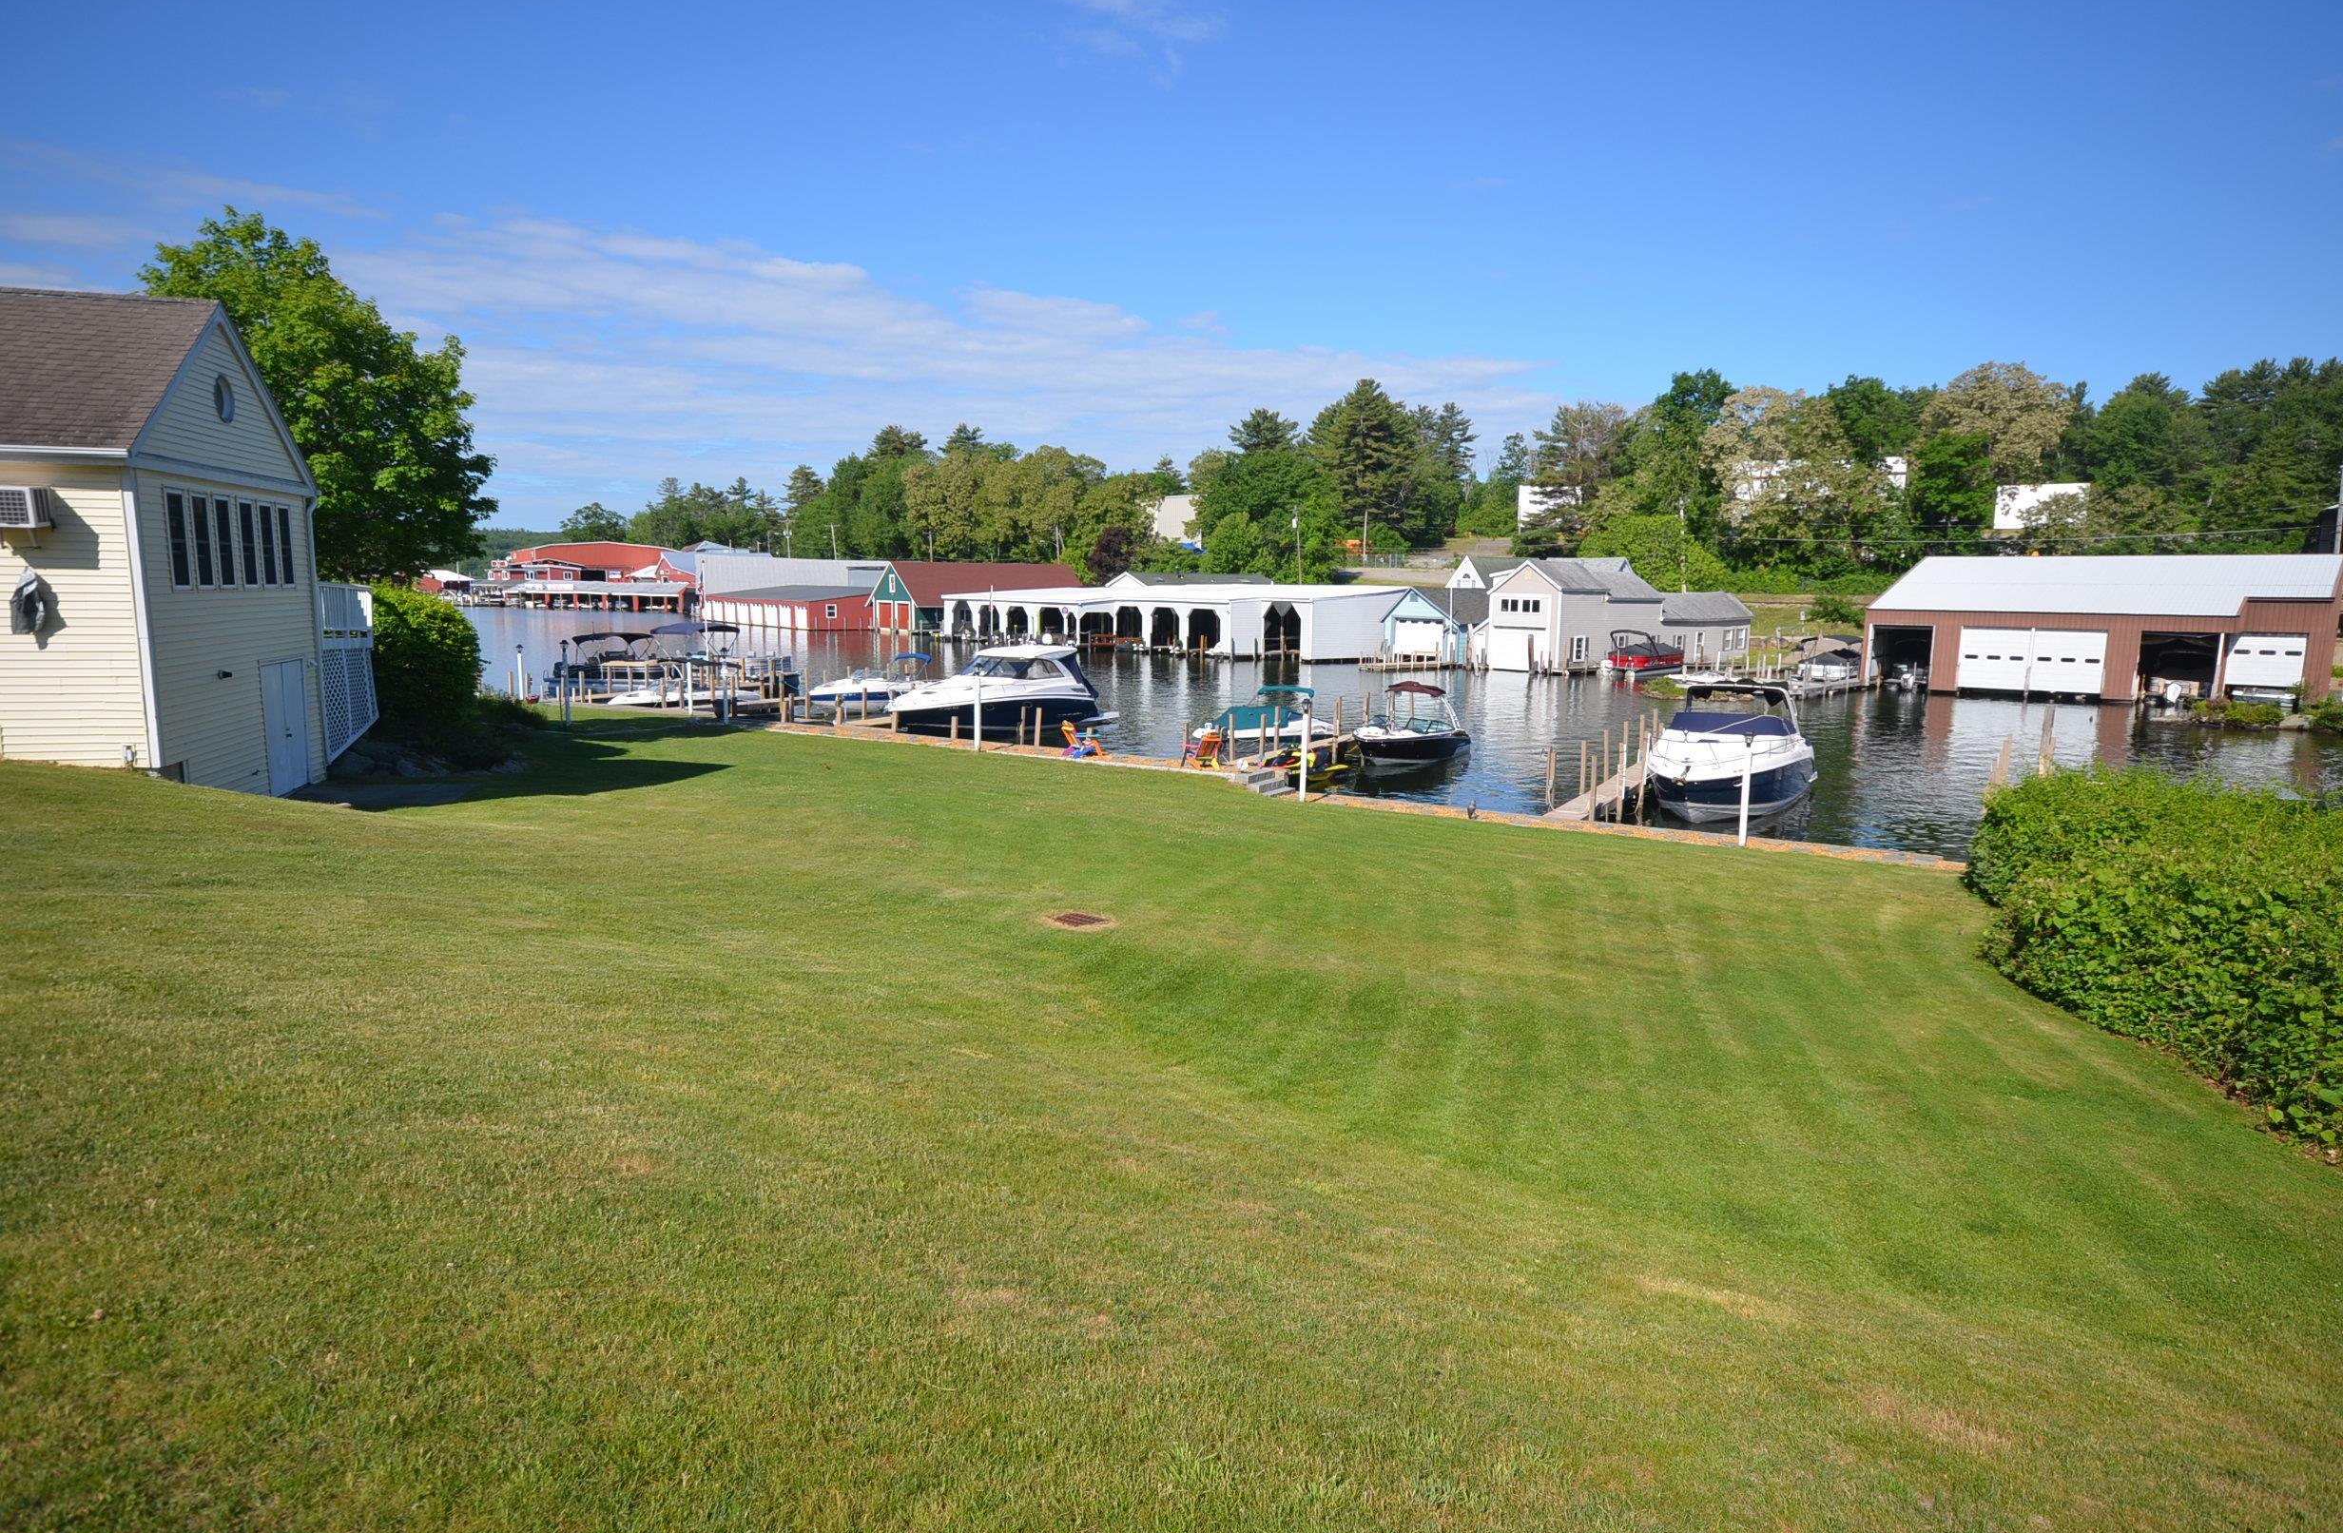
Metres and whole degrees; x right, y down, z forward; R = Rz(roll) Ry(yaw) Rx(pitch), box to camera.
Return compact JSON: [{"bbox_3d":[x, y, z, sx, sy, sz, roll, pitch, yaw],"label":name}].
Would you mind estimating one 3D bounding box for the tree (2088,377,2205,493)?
[{"bbox_3d":[92.668,-29.203,131.050,9.800,15.500,9.800,6,9,34],"label":"tree"}]

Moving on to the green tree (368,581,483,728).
[{"bbox_3d":[-15.727,-2.337,28.957,2.340,3.180,2.340,-4,9,-28],"label":"green tree"}]

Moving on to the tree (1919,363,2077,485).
[{"bbox_3d":[80.004,-30.515,133.118,12.600,16.500,12.600,5,9,30],"label":"tree"}]

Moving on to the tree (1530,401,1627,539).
[{"bbox_3d":[46.168,-32.874,153.923,11.000,16.200,11.000,3,8,16],"label":"tree"}]

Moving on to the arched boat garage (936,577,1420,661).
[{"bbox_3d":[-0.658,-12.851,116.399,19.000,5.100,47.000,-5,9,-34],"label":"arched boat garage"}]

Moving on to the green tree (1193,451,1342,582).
[{"bbox_3d":[11.933,-30.069,163.921,17.000,16.240,17.000,1,8,4],"label":"green tree"}]

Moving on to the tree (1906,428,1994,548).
[{"bbox_3d":[65.139,-23.255,114.657,6.800,9.700,6.800,5,9,29],"label":"tree"}]

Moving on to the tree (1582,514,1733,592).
[{"bbox_3d":[40.092,-17.371,113.689,12.810,7.080,10.000,3,8,19],"label":"tree"}]

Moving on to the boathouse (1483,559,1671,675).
[{"bbox_3d":[26.100,-9.821,87.947,10.670,6.670,6.150,-5,10,-36],"label":"boathouse"}]

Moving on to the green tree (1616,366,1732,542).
[{"bbox_3d":[47.250,-28.580,129.152,10.000,17.000,10.000,3,8,19],"label":"green tree"}]

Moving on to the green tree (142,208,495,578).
[{"bbox_3d":[-18.925,-6.345,29.091,8.400,10.670,8.400,-4,9,-32],"label":"green tree"}]

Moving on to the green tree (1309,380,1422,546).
[{"bbox_3d":[25.603,-39.427,178.549,14.000,21.830,14.000,2,8,8],"label":"green tree"}]

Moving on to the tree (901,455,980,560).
[{"bbox_3d":[-36.116,-39.064,213.686,12.500,19.760,12.500,-1,8,-9],"label":"tree"}]

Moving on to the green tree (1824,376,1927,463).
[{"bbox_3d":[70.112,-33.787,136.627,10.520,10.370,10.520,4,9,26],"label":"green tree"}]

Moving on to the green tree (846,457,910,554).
[{"bbox_3d":[-46.573,-39.479,216.725,10.800,19.180,10.800,-1,8,-12],"label":"green tree"}]

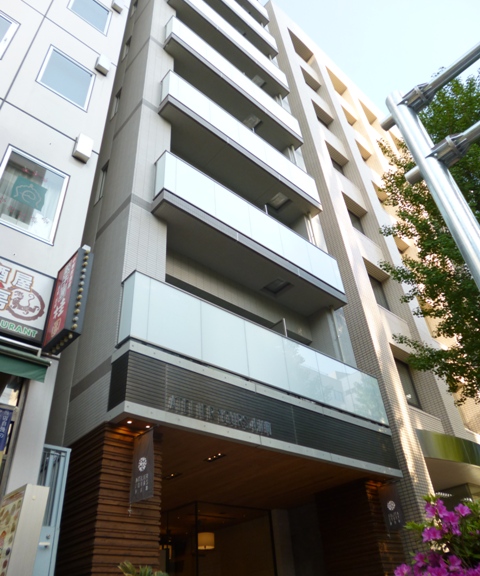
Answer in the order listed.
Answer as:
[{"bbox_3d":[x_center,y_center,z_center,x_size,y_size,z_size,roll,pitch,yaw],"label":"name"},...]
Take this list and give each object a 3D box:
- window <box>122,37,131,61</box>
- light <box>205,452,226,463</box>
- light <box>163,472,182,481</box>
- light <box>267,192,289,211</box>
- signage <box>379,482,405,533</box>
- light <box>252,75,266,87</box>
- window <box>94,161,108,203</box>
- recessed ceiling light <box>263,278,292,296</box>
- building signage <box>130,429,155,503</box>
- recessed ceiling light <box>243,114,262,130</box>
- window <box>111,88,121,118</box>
[{"bbox_3d":[-3.779,-8.037,15.036,0.110,1.420,0.447,26,-48,-33],"label":"window"},{"bbox_3d":[-0.415,2.703,7.134,0.130,0.070,0.420,26,-48,-33],"label":"light"},{"bbox_3d":[-1.171,3.275,7.766,0.130,0.070,0.420,26,-48,-33],"label":"light"},{"bbox_3d":[1.165,-2.567,13.369,0.557,0.080,0.557,26,-48,-33],"label":"light"},{"bbox_3d":[2.954,4.247,8.612,0.020,0.813,0.410,28,-49,-35],"label":"signage"},{"bbox_3d":[0.665,-8.109,17.779,0.557,0.080,0.557,26,-48,-33],"label":"light"},{"bbox_3d":[-3.265,-2.489,10.636,0.110,1.420,0.447,26,-48,-33],"label":"window"},{"bbox_3d":[0.921,-0.037,10.803,0.557,0.080,0.557,26,-48,-33],"label":"recessed ceiling light"},{"bbox_3d":[-1.230,2.207,5.528,0.410,0.813,0.020,-32,-46,30],"label":"building signage"},{"bbox_3d":[0.410,-5.585,15.204,0.557,0.080,0.557,26,-48,-33],"label":"recessed ceiling light"},{"bbox_3d":[-3.522,-5.263,12.836,0.110,1.420,0.447,26,-48,-33],"label":"window"}]

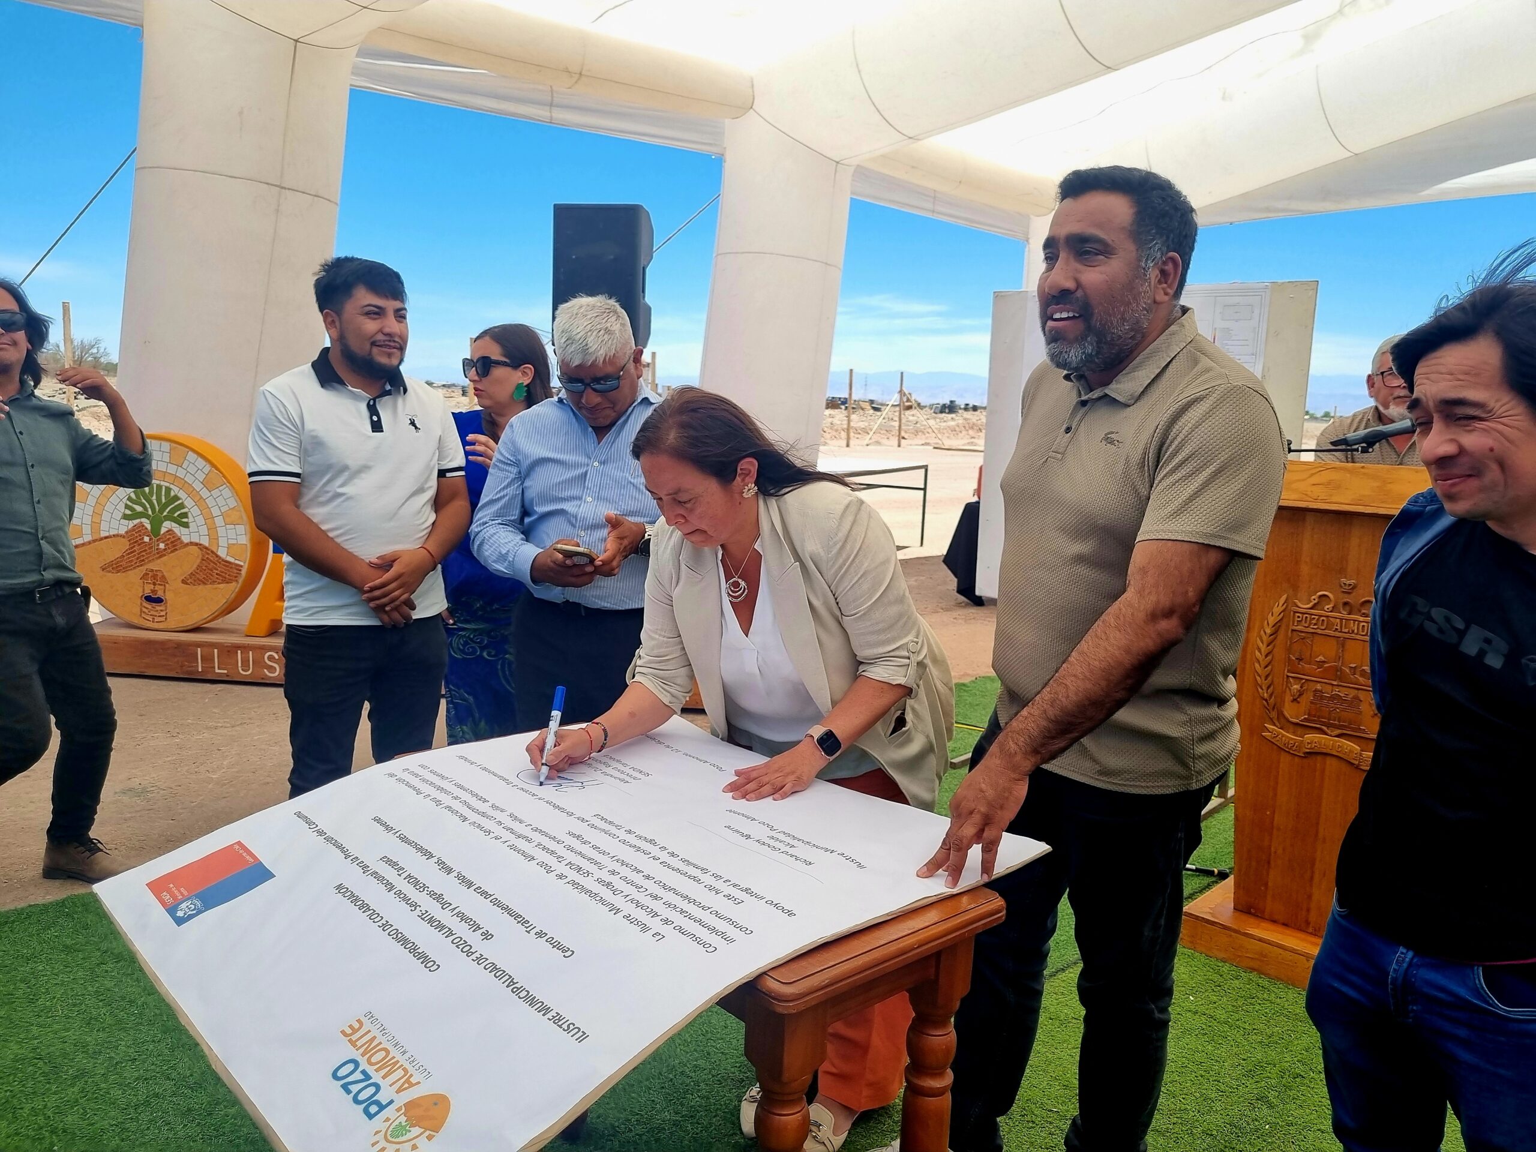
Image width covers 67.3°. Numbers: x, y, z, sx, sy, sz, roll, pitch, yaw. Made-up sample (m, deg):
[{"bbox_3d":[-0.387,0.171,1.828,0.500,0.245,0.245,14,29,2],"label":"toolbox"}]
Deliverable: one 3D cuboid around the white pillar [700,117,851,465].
[{"bbox_3d":[-0.037,-1.781,9.379,1.028,3.495,1.028,11,12,19],"label":"white pillar"}]

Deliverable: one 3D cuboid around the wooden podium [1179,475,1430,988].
[{"bbox_3d":[1.506,0.354,2.947,0.580,1.275,0.550,10,12,42],"label":"wooden podium"}]

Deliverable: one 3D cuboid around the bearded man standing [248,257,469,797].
[{"bbox_3d":[-0.920,0.124,2.653,0.500,1.664,0.320,-4,11,-36],"label":"bearded man standing"}]

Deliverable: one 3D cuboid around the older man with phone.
[{"bbox_3d":[-0.415,0.183,2.598,0.500,1.596,0.420,0,9,-12],"label":"older man with phone"}]

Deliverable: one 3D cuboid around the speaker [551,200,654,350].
[{"bbox_3d":[-0.755,-1.379,5.427,0.420,0.661,0.370,3,9,8],"label":"speaker"}]

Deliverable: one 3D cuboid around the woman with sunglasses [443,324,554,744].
[{"bbox_3d":[-0.760,0.080,3.303,0.450,1.568,0.340,4,9,15],"label":"woman with sunglasses"}]

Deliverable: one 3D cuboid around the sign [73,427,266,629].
[{"bbox_3d":[-2.870,-0.207,5.519,0.915,0.915,0.200,3,9,7],"label":"sign"}]

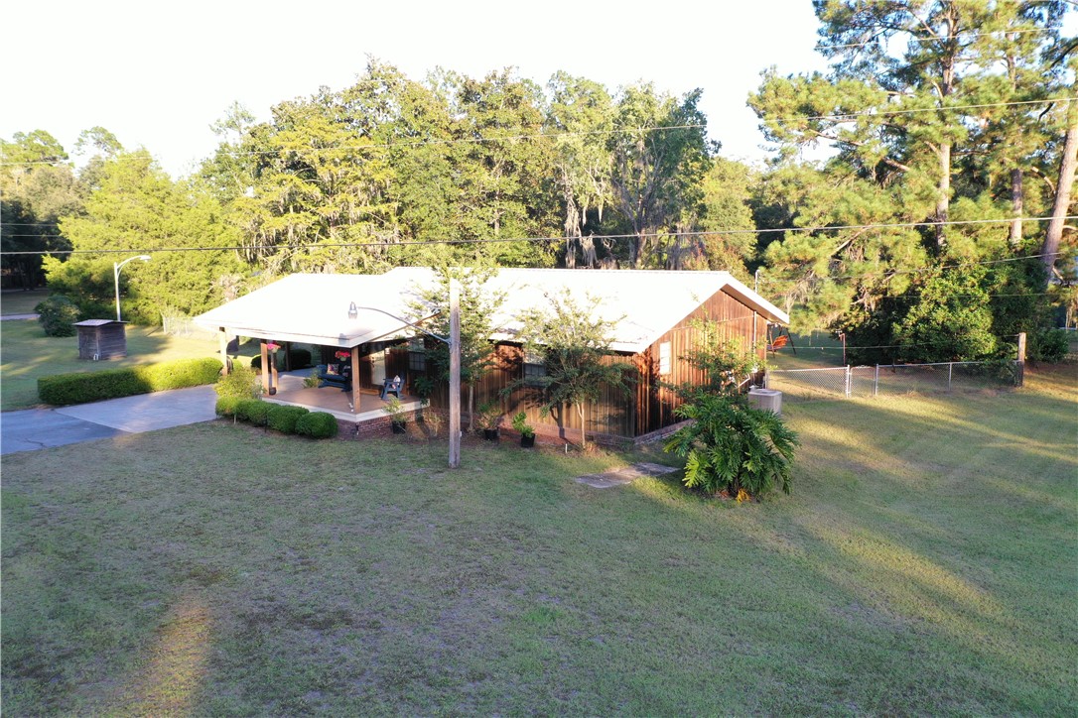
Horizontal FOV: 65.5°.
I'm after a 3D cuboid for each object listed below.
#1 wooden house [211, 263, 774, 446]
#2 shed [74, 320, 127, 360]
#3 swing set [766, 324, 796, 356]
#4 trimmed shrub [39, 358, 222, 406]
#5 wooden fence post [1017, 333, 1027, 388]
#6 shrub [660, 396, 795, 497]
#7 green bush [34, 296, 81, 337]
[{"bbox_3d":[-3.658,-1.057,32.382,22.269,4.793,13.268,6,10,38],"label":"wooden house"},{"bbox_3d":[-22.823,-1.057,43.831,2.050,1.980,1.800,4,9,30],"label":"shed"},{"bbox_3d":[12.082,-1.120,43.178,1.400,1.900,2.300,6,10,38],"label":"swing set"},{"bbox_3d":[-16.047,0.866,33.201,1.261,0.900,6.609,6,10,38],"label":"trimmed shrub"},{"bbox_3d":[19.526,0.026,33.765,0.260,2.220,0.260,6,10,38],"label":"wooden fence post"},{"bbox_3d":[4.423,1.939,19.135,2.900,2.270,2.750,1,8,13],"label":"shrub"},{"bbox_3d":[-32.200,-2.921,55.875,2.700,2.600,2.700,-5,9,-30],"label":"green bush"}]

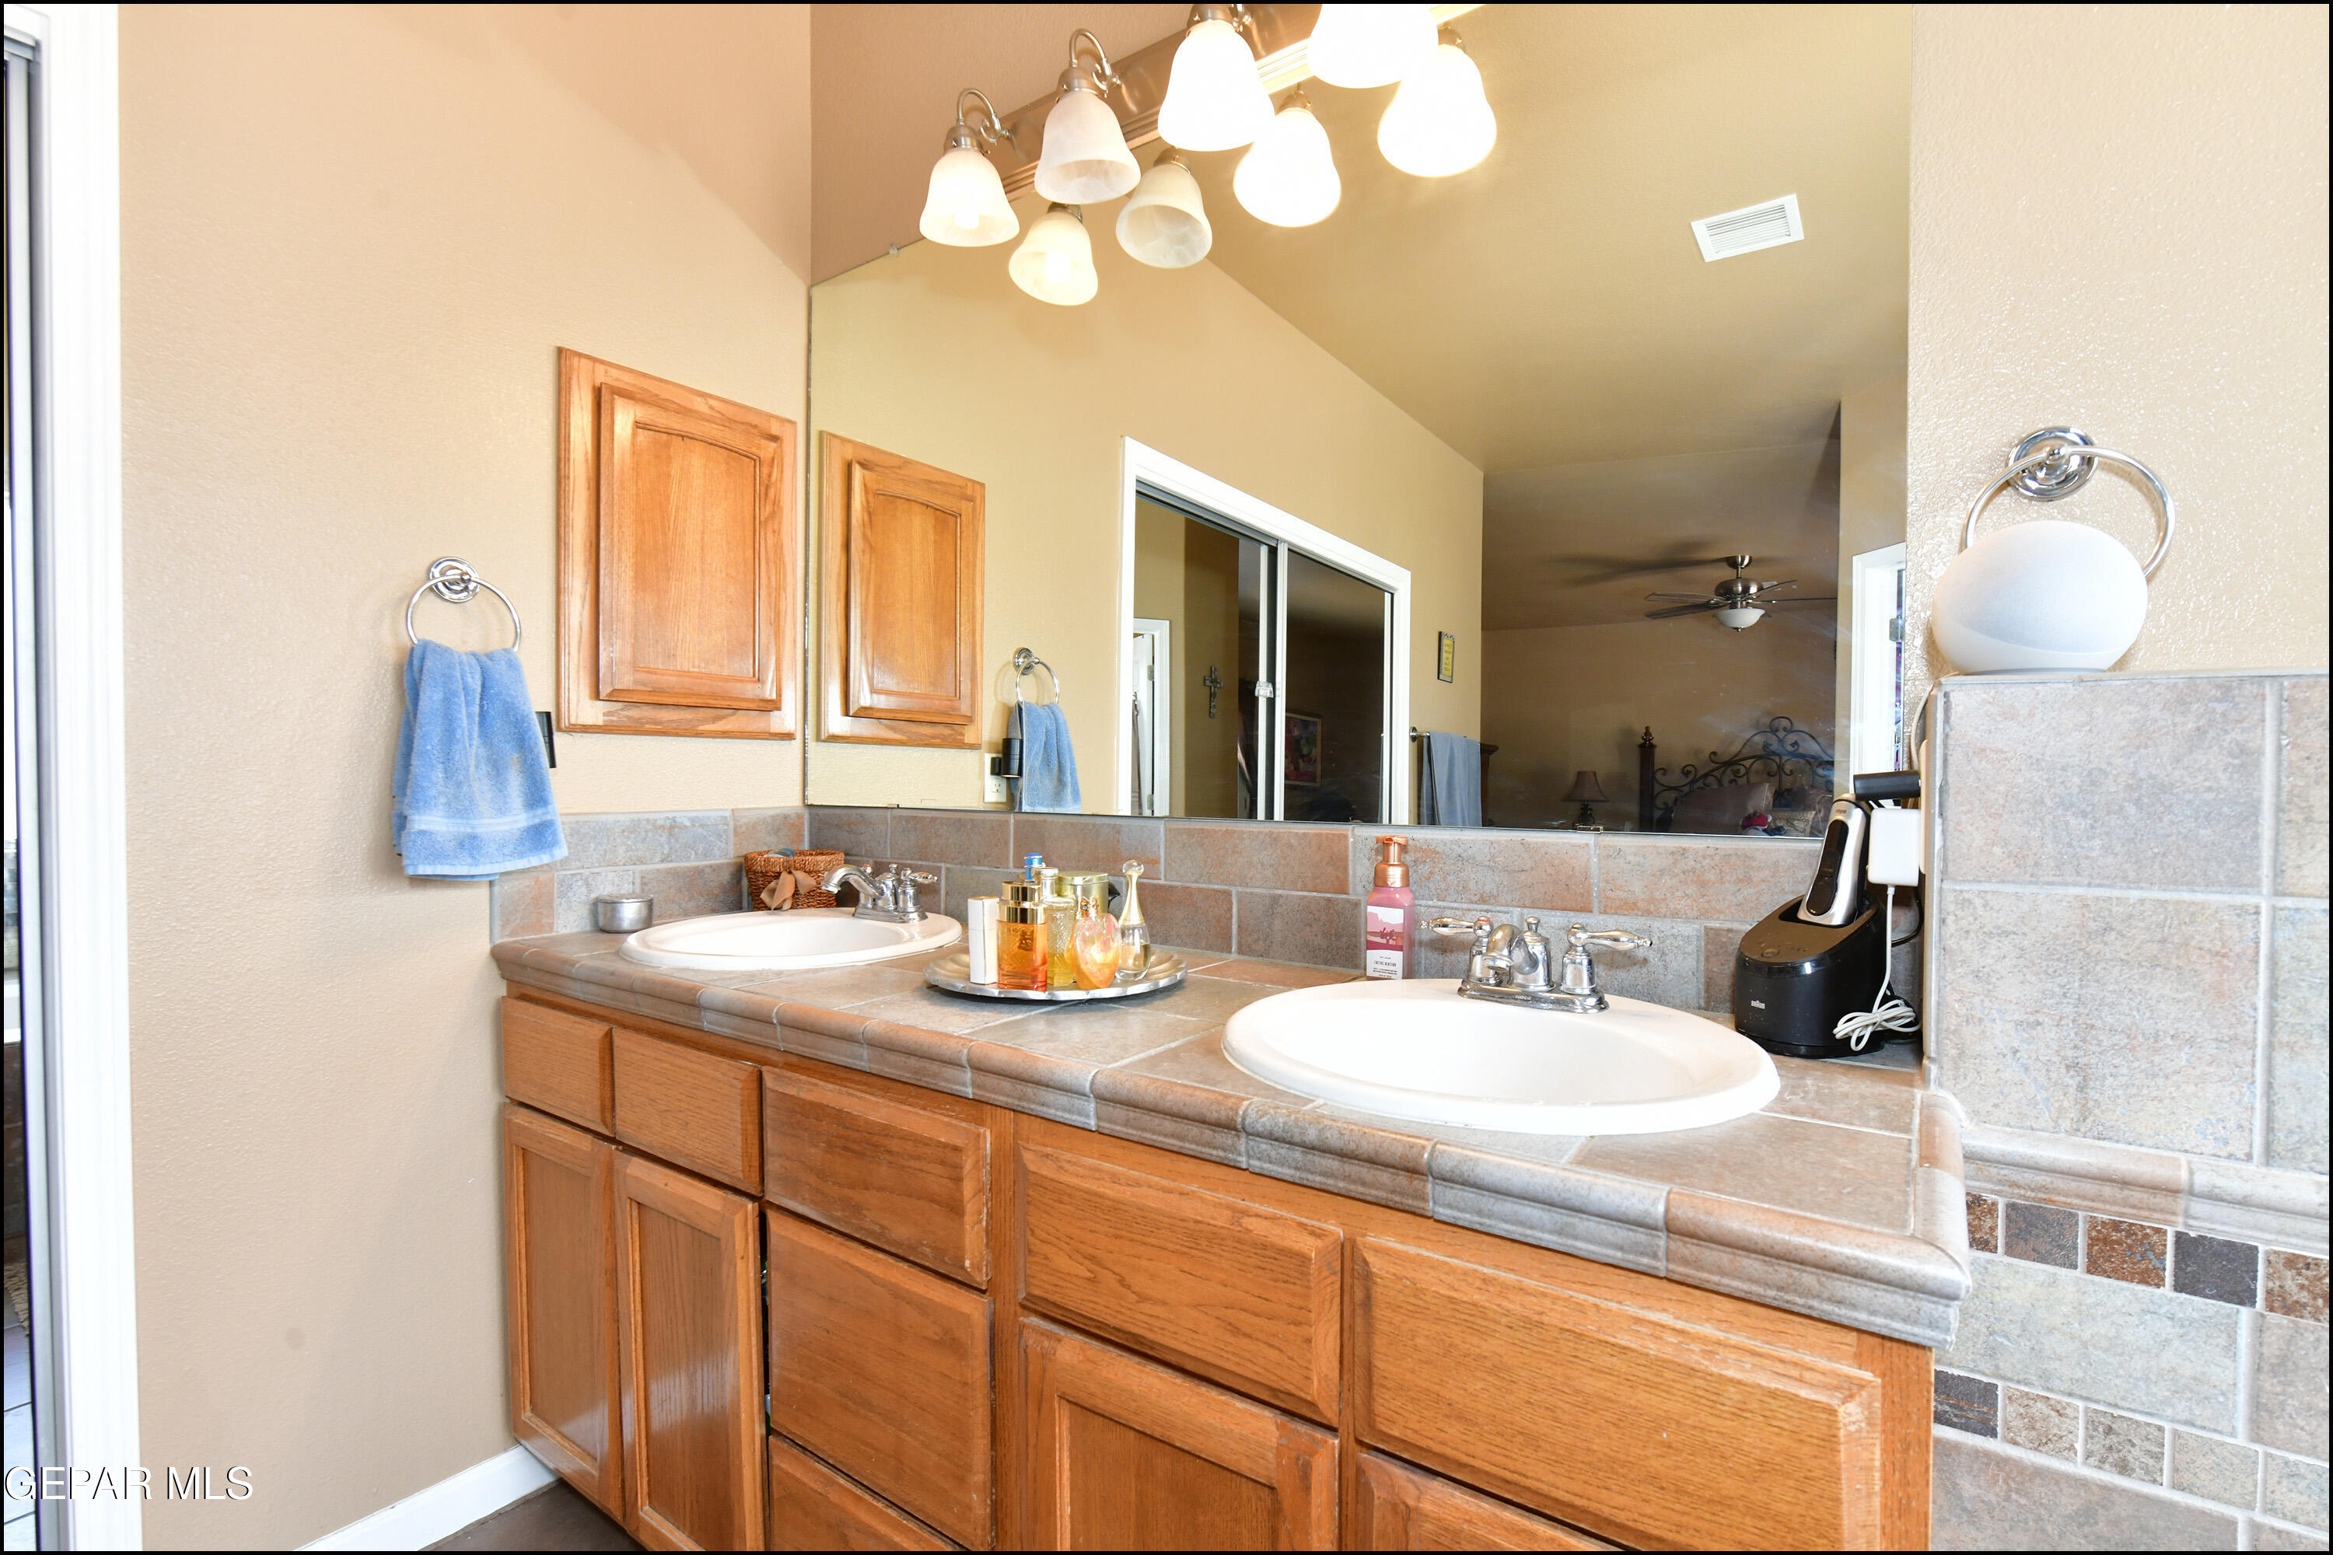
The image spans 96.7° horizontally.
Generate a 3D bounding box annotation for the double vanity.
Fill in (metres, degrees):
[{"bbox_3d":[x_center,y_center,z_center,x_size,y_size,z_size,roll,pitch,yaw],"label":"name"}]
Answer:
[{"bbox_3d":[-0.144,0.686,1.310,1.790,0.882,0.587,0,0,35],"label":"double vanity"}]

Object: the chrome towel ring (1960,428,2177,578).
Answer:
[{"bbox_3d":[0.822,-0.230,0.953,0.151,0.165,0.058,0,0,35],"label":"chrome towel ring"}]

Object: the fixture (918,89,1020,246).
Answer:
[{"bbox_3d":[-0.310,-0.981,1.657,0.157,0.232,0.164,0,0,0],"label":"fixture"}]

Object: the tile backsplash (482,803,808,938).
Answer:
[{"bbox_3d":[-0.874,0.154,1.823,0.013,0.194,0.565,0,0,35],"label":"tile backsplash"}]

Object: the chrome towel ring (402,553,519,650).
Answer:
[{"bbox_3d":[-1.049,-0.238,1.544,0.068,0.180,0.151,0,0,35],"label":"chrome towel ring"}]

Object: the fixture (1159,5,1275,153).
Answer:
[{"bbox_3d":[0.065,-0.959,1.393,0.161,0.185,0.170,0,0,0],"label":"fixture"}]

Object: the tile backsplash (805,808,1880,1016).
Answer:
[{"bbox_3d":[0.015,0.162,1.568,1.786,0.194,0.018,0,0,35],"label":"tile backsplash"}]

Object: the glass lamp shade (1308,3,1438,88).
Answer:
[{"bbox_3d":[0.250,-0.942,1.254,0.158,0.138,0.157,0,0,0],"label":"glass lamp shade"}]

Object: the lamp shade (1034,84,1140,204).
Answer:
[{"bbox_3d":[-0.123,-0.938,1.526,0.158,0.131,0.158,0,0,0],"label":"lamp shade"}]

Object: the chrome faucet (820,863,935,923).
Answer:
[{"bbox_3d":[-0.476,0.185,1.643,0.214,0.084,0.170,0,0,35],"label":"chrome faucet"}]

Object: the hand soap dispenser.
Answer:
[{"bbox_3d":[0.287,0.166,1.313,0.056,0.183,0.050,0,0,35],"label":"hand soap dispenser"}]

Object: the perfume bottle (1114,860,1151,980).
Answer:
[{"bbox_3d":[-0.042,0.174,1.280,0.044,0.146,0.044,0,0,0],"label":"perfume bottle"}]

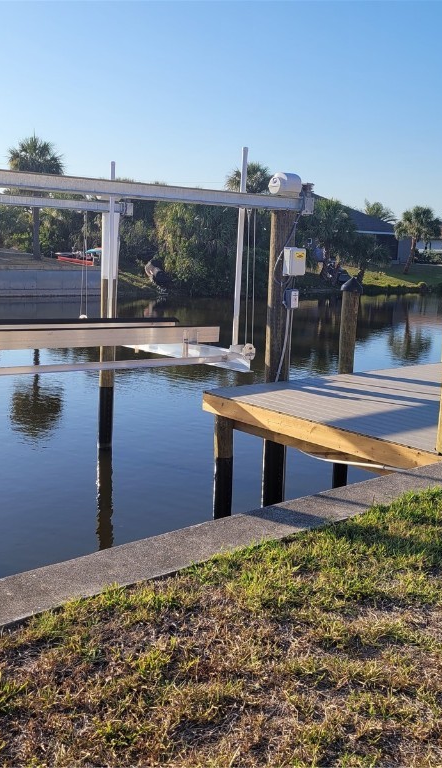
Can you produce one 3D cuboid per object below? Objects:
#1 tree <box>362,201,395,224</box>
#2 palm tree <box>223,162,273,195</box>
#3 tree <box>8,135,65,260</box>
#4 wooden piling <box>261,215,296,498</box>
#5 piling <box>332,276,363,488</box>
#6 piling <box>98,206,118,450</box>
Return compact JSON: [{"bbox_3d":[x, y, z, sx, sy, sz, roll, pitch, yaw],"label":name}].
[{"bbox_3d":[21.845,-21.500,106.000,5.100,7.700,5.100,4,10,11],"label":"tree"},{"bbox_3d":[2.205,-14.271,64.000,4.160,8.460,4.160,2,10,1],"label":"palm tree"},{"bbox_3d":[-10.117,-10.178,42.174,3.180,6.733,3.180,0,10,-14],"label":"tree"},{"bbox_3d":[0.643,-0.192,8.566,0.270,3.381,0.270,3,10,4],"label":"wooden piling"},{"bbox_3d":[1.526,0.040,9.463,0.240,2.680,0.240,4,10,9],"label":"piling"},{"bbox_3d":[-1.754,-0.765,11.854,0.245,3.654,0.245,-6,13,-39],"label":"piling"}]

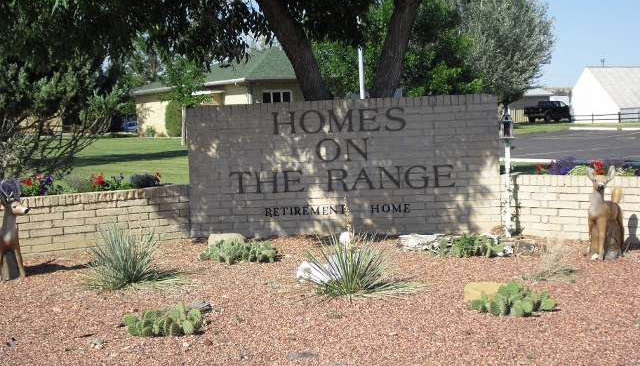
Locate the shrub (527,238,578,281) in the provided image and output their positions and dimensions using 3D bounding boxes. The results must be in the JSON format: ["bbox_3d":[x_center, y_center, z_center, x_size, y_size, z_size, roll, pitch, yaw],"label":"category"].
[{"bbox_3d":[1.800,0.595,7.620,0.420,0.330,0.380,-2,4,0],"label":"shrub"}]

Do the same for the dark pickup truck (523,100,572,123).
[{"bbox_3d":[20.687,-6.304,87.000,5.800,1.920,2.000,-5,5,-43],"label":"dark pickup truck"}]

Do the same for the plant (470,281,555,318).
[{"bbox_3d":[1.343,0.808,6.800,0.590,0.220,0.420,-2,4,0],"label":"plant"}]

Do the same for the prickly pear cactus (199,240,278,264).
[{"bbox_3d":[-0.700,0.589,8.420,0.690,0.210,0.450,-2,4,0],"label":"prickly pear cactus"}]

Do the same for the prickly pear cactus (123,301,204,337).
[{"bbox_3d":[-1.051,0.917,6.580,0.550,0.200,0.380,-2,4,0],"label":"prickly pear cactus"}]

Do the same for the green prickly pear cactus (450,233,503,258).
[{"bbox_3d":[1.336,0.537,8.420,0.440,0.210,0.360,-2,4,0],"label":"green prickly pear cactus"}]

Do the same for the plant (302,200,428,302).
[{"bbox_3d":[0.320,0.496,7.200,0.930,0.720,0.850,-2,4,0],"label":"plant"}]

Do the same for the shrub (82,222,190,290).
[{"bbox_3d":[-1.442,0.570,7.700,0.840,0.520,0.720,-2,4,0],"label":"shrub"}]

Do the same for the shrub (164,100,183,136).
[{"bbox_3d":[-8.909,-3.949,60.000,1.250,2.350,1.300,-2,4,0],"label":"shrub"}]

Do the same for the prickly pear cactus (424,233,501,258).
[{"bbox_3d":[1.233,0.537,8.420,0.660,0.210,0.400,-2,4,0],"label":"prickly pear cactus"}]

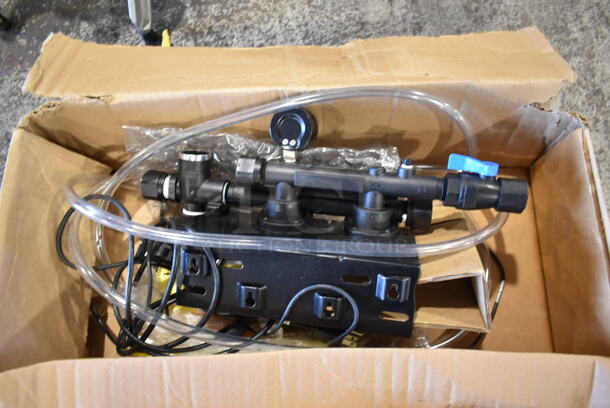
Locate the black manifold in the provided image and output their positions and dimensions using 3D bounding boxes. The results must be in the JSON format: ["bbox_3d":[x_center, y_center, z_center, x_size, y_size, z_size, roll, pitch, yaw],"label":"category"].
[{"bbox_3d":[0.001,0.005,0.581,0.525,0.150,0.240,6,112,12],"label":"black manifold"}]

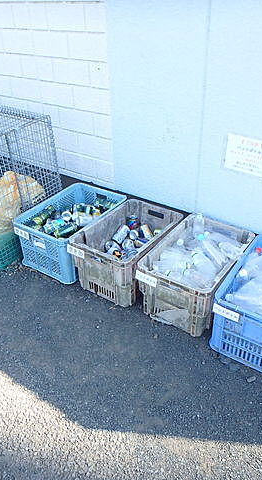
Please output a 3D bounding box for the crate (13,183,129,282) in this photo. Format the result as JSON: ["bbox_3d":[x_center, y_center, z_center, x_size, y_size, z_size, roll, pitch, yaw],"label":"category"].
[{"bbox_3d":[-0.335,-0.050,2.349,0.401,0.317,0.588,19,38,28],"label":"crate"}]

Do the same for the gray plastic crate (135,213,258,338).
[{"bbox_3d":[0.337,0.173,1.969,0.376,0.316,0.569,20,39,30],"label":"gray plastic crate"}]

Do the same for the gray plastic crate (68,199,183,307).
[{"bbox_3d":[-0.004,0.065,2.158,0.381,0.312,0.564,20,39,30],"label":"gray plastic crate"}]

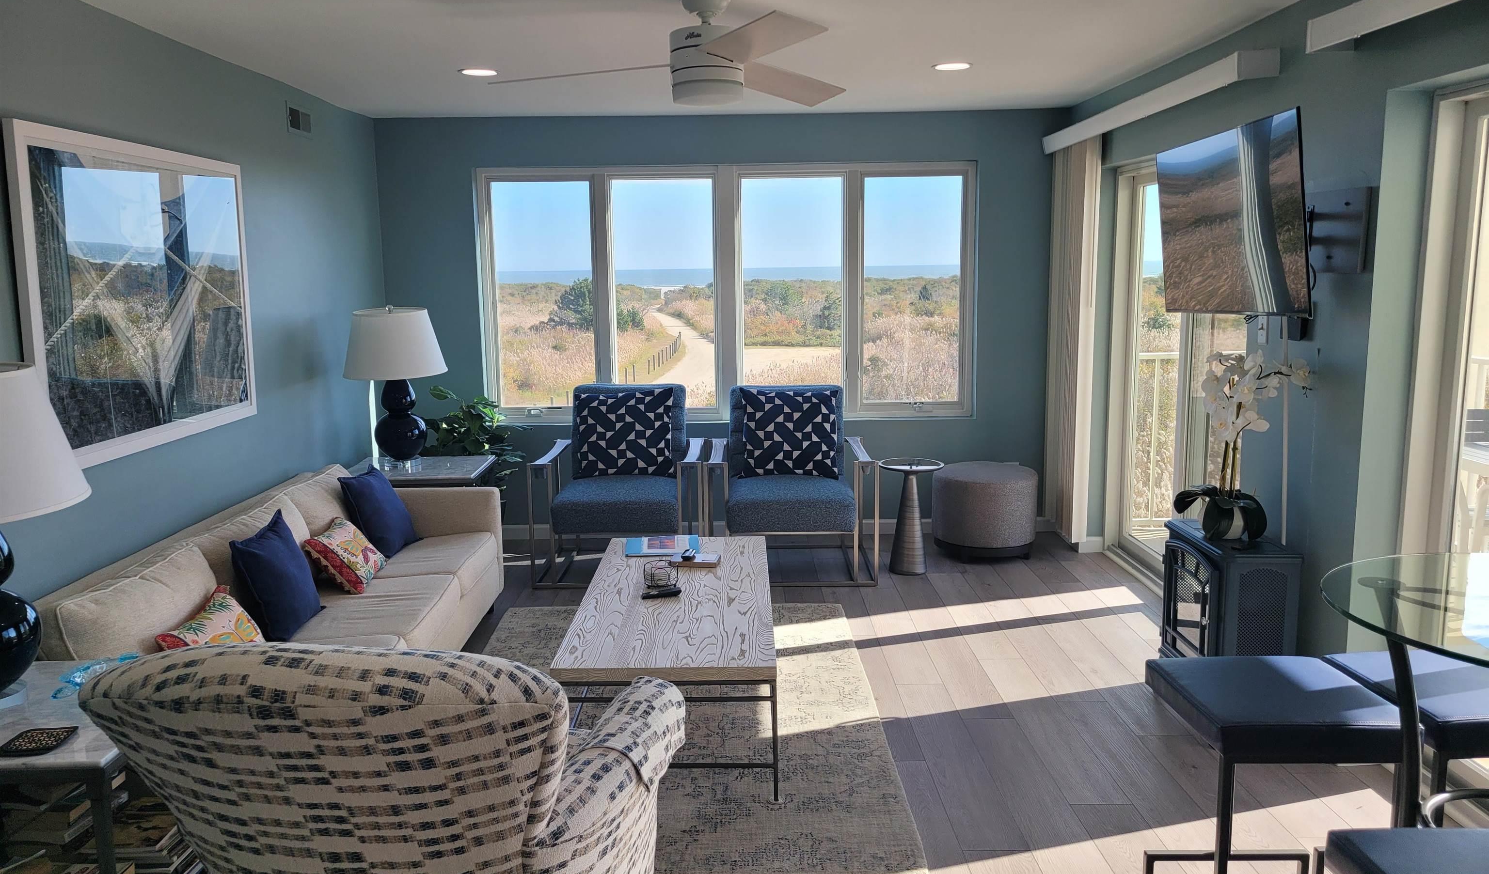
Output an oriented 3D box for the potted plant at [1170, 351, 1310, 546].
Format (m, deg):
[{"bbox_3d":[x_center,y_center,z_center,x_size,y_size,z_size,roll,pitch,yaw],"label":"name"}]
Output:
[{"bbox_3d":[1.658,0.032,3.844,0.345,0.659,0.424,-1,9,0],"label":"potted plant"}]

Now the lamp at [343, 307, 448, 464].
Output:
[{"bbox_3d":[-1.776,-0.259,5.699,0.508,0.824,0.508,-1,9,0],"label":"lamp"}]

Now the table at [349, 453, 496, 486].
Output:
[{"bbox_3d":[-1.665,0.456,5.733,0.711,0.602,0.654,-1,9,0],"label":"table"}]

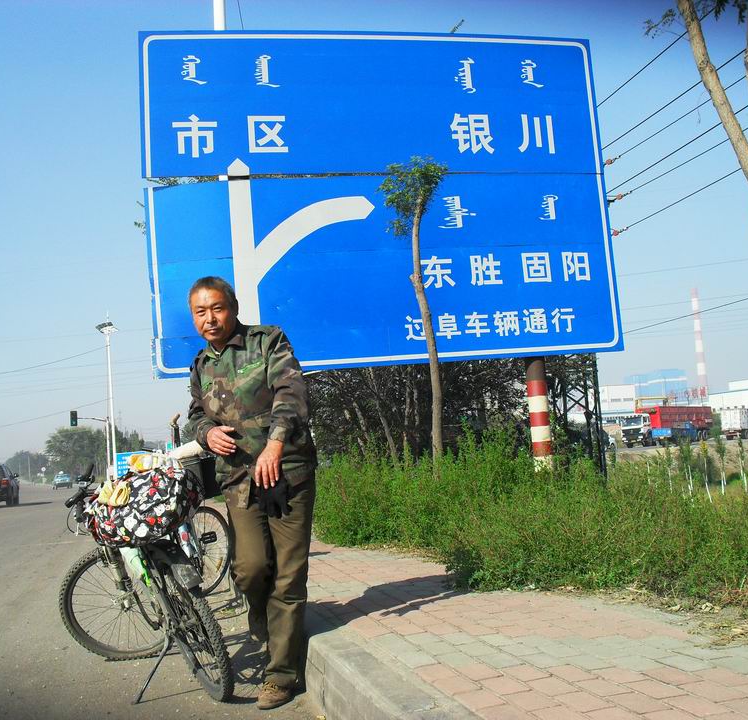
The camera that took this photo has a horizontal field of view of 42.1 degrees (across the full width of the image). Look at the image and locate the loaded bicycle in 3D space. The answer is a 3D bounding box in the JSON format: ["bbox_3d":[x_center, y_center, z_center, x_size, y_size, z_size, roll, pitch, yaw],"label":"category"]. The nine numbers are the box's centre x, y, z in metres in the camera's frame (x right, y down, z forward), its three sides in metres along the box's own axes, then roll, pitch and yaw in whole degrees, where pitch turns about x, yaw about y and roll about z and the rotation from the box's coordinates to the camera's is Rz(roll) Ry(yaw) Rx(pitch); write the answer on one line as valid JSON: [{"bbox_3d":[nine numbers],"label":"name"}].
[{"bbox_3d":[-1.089,1.011,4.735,0.620,1.080,1.570,0,-7,-29],"label":"loaded bicycle"}]

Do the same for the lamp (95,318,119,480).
[{"bbox_3d":[-13.946,2.348,51.469,1.150,9.200,1.100,3,-8,-45],"label":"lamp"}]

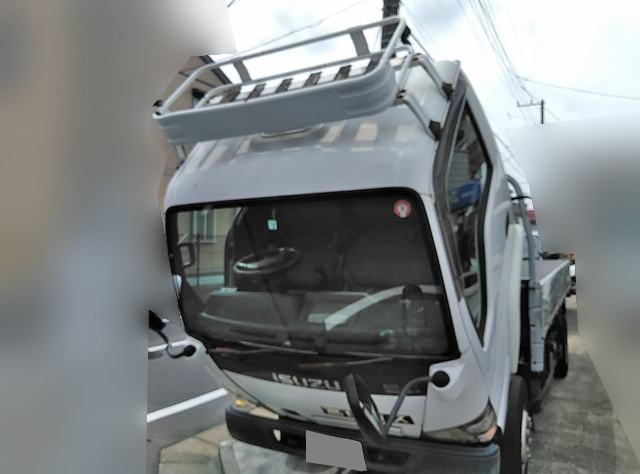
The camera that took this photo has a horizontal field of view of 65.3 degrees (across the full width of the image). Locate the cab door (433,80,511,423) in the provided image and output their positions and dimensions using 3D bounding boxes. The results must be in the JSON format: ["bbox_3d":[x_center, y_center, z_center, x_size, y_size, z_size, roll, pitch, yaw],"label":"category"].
[{"bbox_3d":[0.804,0.089,2.555,0.180,1.450,1.100,-3,40,26],"label":"cab door"}]

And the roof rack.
[{"bbox_3d":[-0.147,-0.627,2.428,1.440,0.430,0.620,-3,40,26],"label":"roof rack"}]

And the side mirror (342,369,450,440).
[{"bbox_3d":[0.348,0.600,1.985,0.360,0.310,0.250,-17,35,9],"label":"side mirror"}]

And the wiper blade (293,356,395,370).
[{"bbox_3d":[0.107,0.584,2.310,0.510,0.040,0.040,-13,18,28],"label":"wiper blade"}]

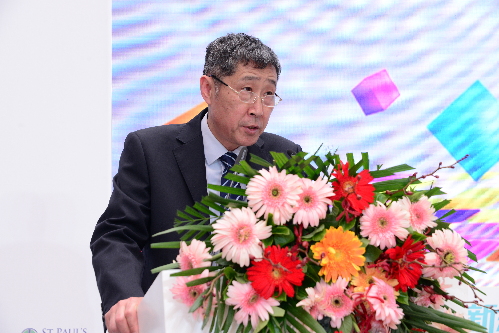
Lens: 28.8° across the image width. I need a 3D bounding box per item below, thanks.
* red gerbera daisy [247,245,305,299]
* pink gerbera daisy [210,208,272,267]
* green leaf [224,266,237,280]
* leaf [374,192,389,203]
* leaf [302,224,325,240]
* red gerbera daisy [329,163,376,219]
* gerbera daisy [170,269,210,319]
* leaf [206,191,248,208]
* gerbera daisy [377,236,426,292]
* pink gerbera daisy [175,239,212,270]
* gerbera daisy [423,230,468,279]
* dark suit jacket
[{"bbox_3d":[0.045,0.182,1.680,0.100,0.095,0.030,0,-7,-1],"label":"red gerbera daisy"},{"bbox_3d":[-0.014,0.125,1.730,0.108,0.106,0.035,0,-5,7],"label":"pink gerbera daisy"},{"bbox_3d":[-0.034,0.191,1.730,0.022,0.026,0.012,0,-11,11],"label":"green leaf"},{"bbox_3d":[0.238,0.056,1.750,0.026,0.020,0.012,0,-17,-6],"label":"leaf"},{"bbox_3d":[0.118,0.122,1.790,0.042,0.032,0.018,1,-3,-12],"label":"leaf"},{"bbox_3d":[0.191,0.044,1.800,0.083,0.096,0.035,0,-9,0],"label":"red gerbera daisy"},{"bbox_3d":[-0.099,0.224,1.710,0.080,0.090,0.038,0,3,21],"label":"gerbera daisy"},{"bbox_3d":[-0.038,0.059,1.740,0.082,0.020,0.018,20,-9,9],"label":"leaf"},{"bbox_3d":[0.280,0.181,1.790,0.098,0.103,0.040,1,0,-22],"label":"gerbera daisy"},{"bbox_3d":[-0.099,0.163,1.740,0.075,0.078,0.036,0,-9,24],"label":"pink gerbera daisy"},{"bbox_3d":[0.347,0.154,1.720,0.088,0.090,0.030,0,0,-19],"label":"gerbera daisy"},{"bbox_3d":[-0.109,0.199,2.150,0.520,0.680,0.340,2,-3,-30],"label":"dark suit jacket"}]

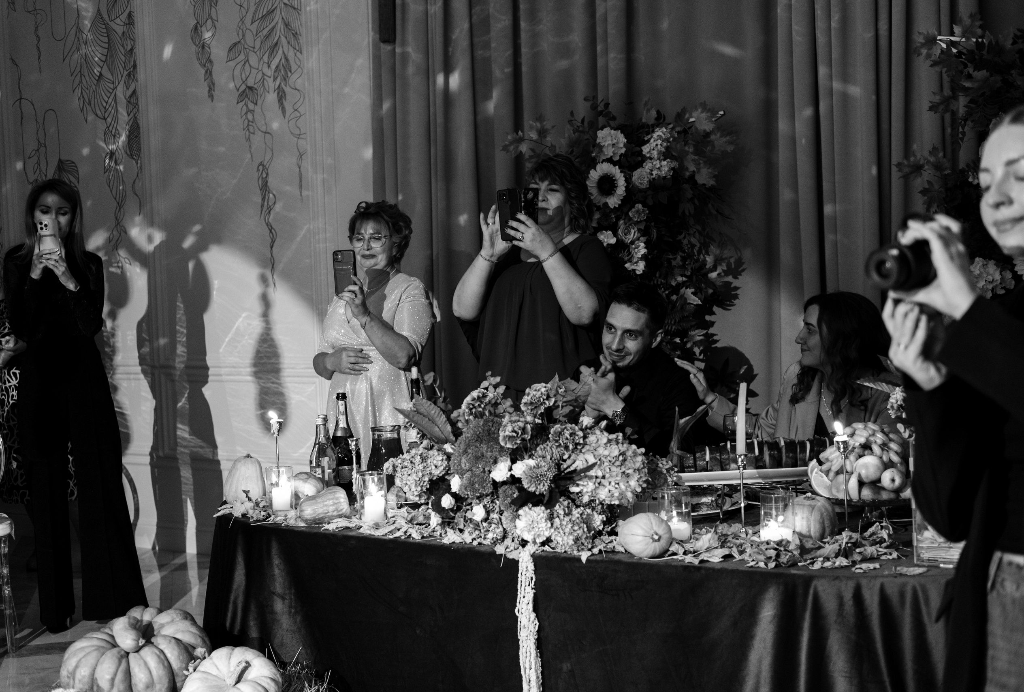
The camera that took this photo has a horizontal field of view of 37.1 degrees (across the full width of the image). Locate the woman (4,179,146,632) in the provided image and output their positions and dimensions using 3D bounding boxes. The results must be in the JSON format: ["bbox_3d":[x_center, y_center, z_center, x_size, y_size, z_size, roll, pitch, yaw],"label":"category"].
[{"bbox_3d":[-1.711,0.218,5.955,0.540,1.710,0.420,-2,5,-9],"label":"woman"}]

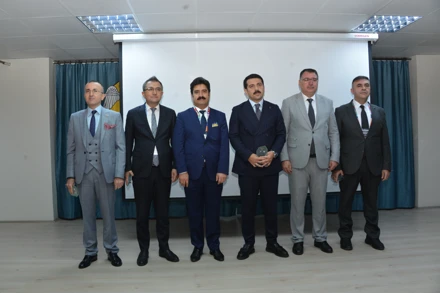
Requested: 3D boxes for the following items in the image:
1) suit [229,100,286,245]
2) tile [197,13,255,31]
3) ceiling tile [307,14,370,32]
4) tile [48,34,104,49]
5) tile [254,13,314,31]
[{"bbox_3d":[0.369,0.256,3.360,0.560,1.410,0.340,-1,1,-2],"label":"suit"},{"bbox_3d":[0.059,-1.322,3.660,0.600,0.025,0.600,-1,1,-3],"label":"tile"},{"bbox_3d":[1.270,-1.345,3.750,0.600,0.025,0.600,-1,1,-3],"label":"ceiling tile"},{"bbox_3d":[-1.765,-1.278,4.170,0.600,0.025,0.600,-1,1,-3],"label":"tile"},{"bbox_3d":[0.668,-1.336,3.700,0.600,0.025,0.600,-1,1,-3],"label":"tile"}]

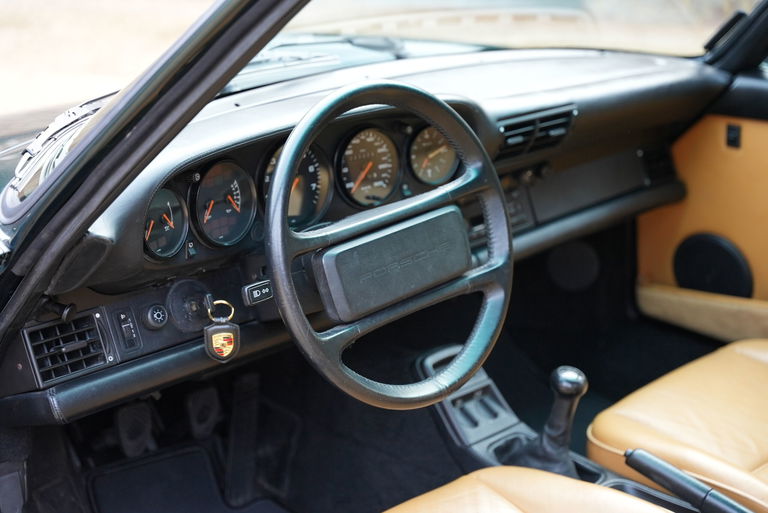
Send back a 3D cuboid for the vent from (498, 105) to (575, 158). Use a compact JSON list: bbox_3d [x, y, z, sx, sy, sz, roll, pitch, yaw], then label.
[{"bbox_3d":[0.195,-0.172,1.722,0.167,0.063,0.030,-18,43,-43],"label":"vent"}]

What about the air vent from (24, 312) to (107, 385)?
[{"bbox_3d":[-0.364,0.105,1.434,0.096,0.066,0.030,-18,2,-43],"label":"air vent"}]

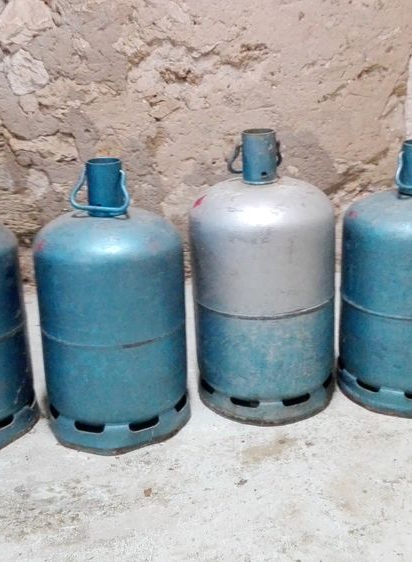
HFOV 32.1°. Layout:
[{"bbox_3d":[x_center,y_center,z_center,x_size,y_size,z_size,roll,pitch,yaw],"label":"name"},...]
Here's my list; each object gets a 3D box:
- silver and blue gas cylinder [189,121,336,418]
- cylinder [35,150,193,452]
[{"bbox_3d":[0.134,-0.026,1.600,0.316,0.606,0.316,-3,19,0],"label":"silver and blue gas cylinder"},{"bbox_3d":[-0.201,0.031,1.525,0.316,0.571,0.316,-2,19,0],"label":"cylinder"}]

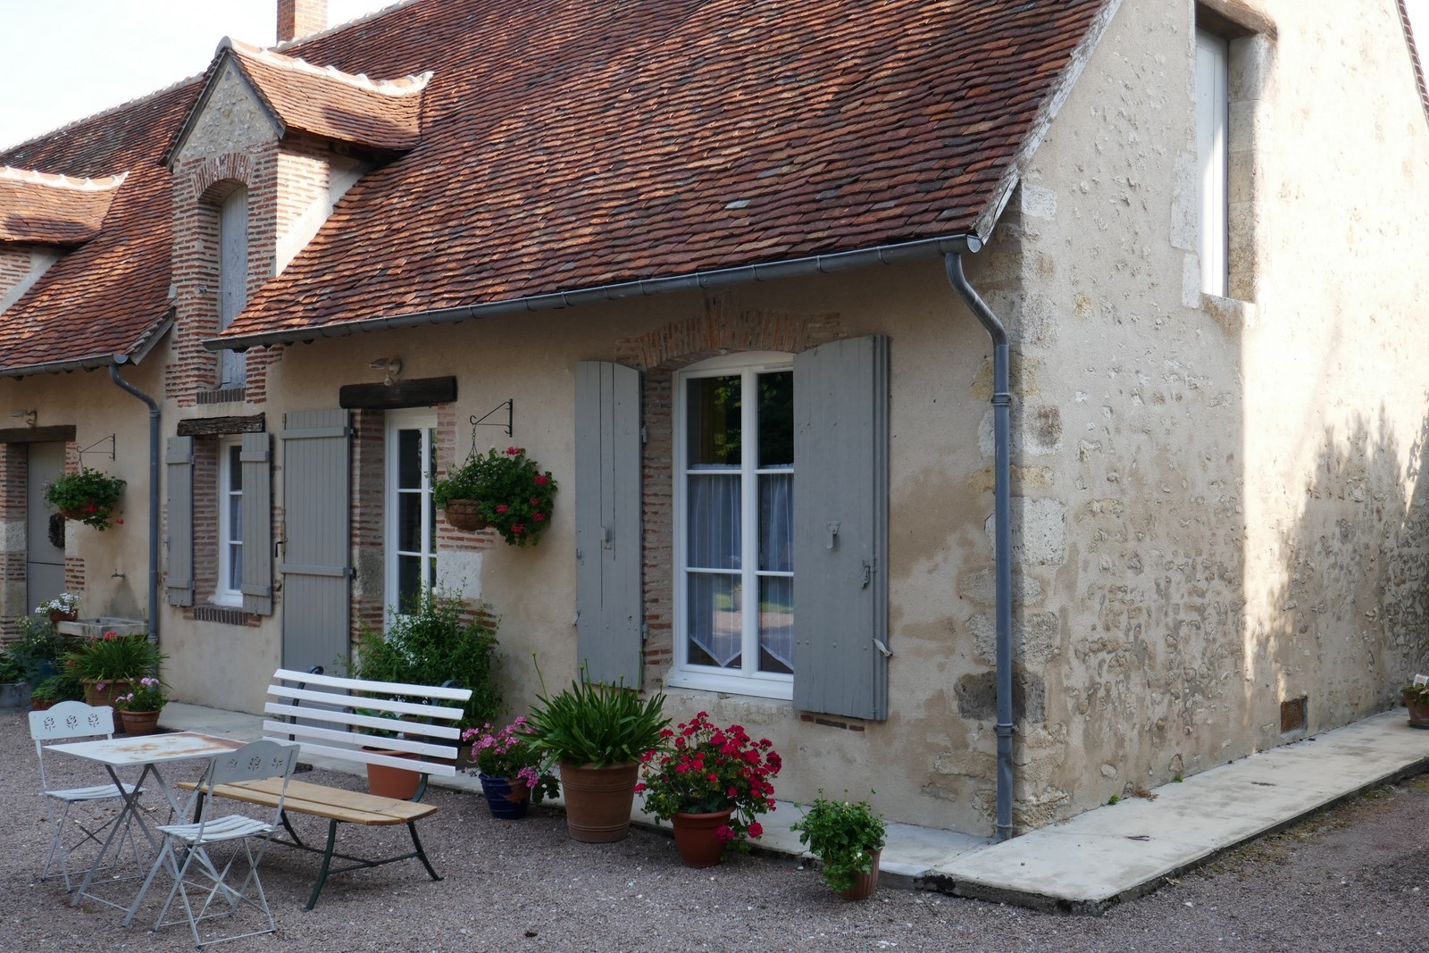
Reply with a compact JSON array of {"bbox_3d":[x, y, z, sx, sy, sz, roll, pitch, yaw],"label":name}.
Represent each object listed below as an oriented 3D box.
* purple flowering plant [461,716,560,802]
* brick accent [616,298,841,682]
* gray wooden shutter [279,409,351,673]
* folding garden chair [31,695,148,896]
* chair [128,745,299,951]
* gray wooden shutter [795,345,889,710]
[{"bbox_3d":[-1.198,1.663,8.638,0.560,0.510,0.500,-1,-1,42],"label":"purple flowering plant"},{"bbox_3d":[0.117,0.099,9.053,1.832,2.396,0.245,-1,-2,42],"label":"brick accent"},{"bbox_3d":[-3.204,0.736,11.815,0.940,2.517,0.053,-1,-2,42],"label":"gray wooden shutter"},{"bbox_3d":[-3.000,1.503,7.052,0.415,0.825,0.421,-1,-2,42],"label":"folding garden chair"},{"bbox_3d":[-2.110,1.549,6.357,0.460,0.820,0.430,-1,-1,44],"label":"chair"},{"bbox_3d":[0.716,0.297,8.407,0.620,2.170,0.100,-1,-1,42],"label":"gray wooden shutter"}]

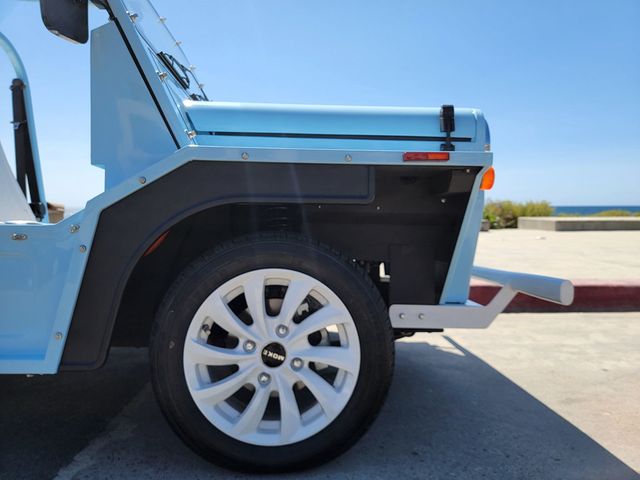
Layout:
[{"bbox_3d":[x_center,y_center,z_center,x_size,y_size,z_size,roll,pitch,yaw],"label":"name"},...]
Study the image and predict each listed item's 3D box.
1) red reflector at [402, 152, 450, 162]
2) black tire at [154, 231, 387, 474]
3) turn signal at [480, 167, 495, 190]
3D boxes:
[{"bbox_3d":[0.231,-0.179,0.963,0.100,0.019,0.012,0,4,-1],"label":"red reflector"},{"bbox_3d":[-0.108,0.253,1.053,0.557,0.555,0.170,0,4,-1],"label":"black tire"},{"bbox_3d":[0.390,-0.143,1.035,0.035,0.057,0.060,0,4,-1],"label":"turn signal"}]

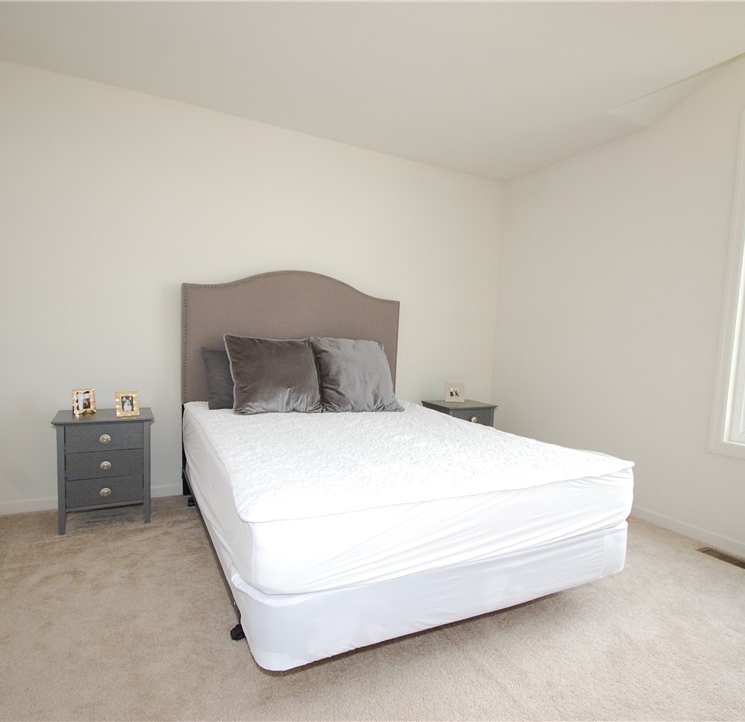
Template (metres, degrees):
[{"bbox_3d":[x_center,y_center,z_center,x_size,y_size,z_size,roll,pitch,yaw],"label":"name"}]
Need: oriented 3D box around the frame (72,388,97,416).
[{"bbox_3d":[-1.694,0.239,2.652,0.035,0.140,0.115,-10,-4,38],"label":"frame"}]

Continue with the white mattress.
[{"bbox_3d":[-0.066,0.460,2.368,1.520,0.234,1.964,0,5,-26],"label":"white mattress"}]

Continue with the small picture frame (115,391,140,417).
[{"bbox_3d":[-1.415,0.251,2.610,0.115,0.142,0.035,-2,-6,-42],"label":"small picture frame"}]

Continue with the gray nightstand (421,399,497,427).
[{"bbox_3d":[0.682,0.626,3.619,0.472,0.582,0.366,0,5,-26],"label":"gray nightstand"}]

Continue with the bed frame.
[{"bbox_3d":[-0.091,0.212,2.381,1.557,1.532,2.030,0,5,-26],"label":"bed frame"}]

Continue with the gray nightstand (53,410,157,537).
[{"bbox_3d":[-1.538,0.610,2.625,0.472,0.596,0.366,0,5,-26],"label":"gray nightstand"}]

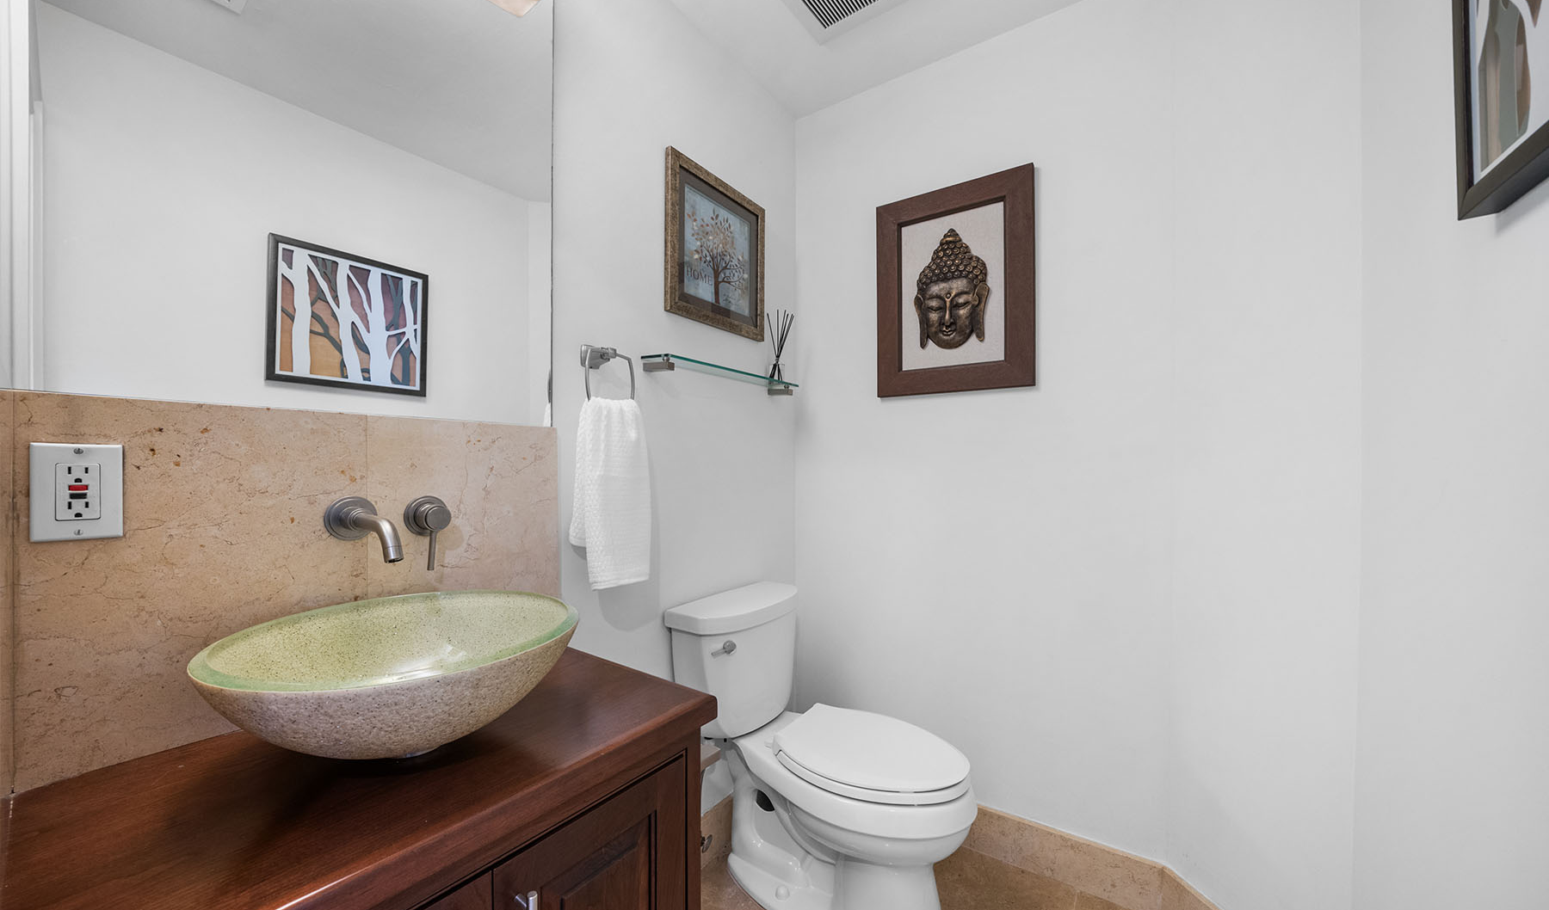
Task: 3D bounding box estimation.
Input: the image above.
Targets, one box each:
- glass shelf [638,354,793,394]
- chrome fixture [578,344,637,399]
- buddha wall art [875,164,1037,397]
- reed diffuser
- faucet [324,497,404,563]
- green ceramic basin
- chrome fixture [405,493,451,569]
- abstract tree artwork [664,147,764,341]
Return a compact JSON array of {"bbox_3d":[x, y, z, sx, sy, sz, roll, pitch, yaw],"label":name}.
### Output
[{"bbox_3d":[-0.131,-0.224,1.519,0.120,0.036,0.575,0,-1,36],"label":"glass shelf"},{"bbox_3d":[-0.395,-0.183,1.190,0.083,0.143,0.133,0,-1,36],"label":"chrome fixture"},{"bbox_3d":[0.540,-0.498,1.572,0.456,0.623,0.045,0,-1,33],"label":"buddha wall art"},{"bbox_3d":[0.015,-0.360,1.719,0.085,0.251,0.085,0,-1,36],"label":"reed diffuser"},{"bbox_3d":[-0.607,0.111,0.779,0.200,0.086,0.072,0,-1,36],"label":"faucet"},{"bbox_3d":[-0.493,0.310,0.705,0.412,0.148,0.412,0,-1,0],"label":"green ceramic basin"},{"bbox_3d":[-0.600,0.137,0.907,0.060,0.131,0.072,0,-1,36],"label":"chrome fixture"},{"bbox_3d":[-0.165,-0.603,1.558,0.022,0.444,0.417,0,-1,36],"label":"abstract tree artwork"}]

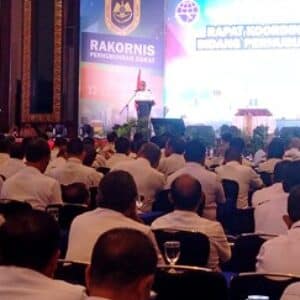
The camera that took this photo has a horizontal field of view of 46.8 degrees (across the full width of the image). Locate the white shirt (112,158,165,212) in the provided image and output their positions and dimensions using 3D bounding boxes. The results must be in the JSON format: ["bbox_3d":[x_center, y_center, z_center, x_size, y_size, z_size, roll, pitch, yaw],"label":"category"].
[{"bbox_3d":[-0.085,0.360,3.181,0.490,0.580,0.340,3,6,22],"label":"white shirt"}]

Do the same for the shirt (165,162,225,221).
[{"bbox_3d":[0.373,0.386,2.936,0.490,0.580,0.340,1,5,3],"label":"shirt"}]

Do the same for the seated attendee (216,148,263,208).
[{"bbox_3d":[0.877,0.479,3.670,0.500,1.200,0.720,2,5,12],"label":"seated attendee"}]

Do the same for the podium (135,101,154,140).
[{"bbox_3d":[-0.142,-0.780,9.350,0.540,1.100,0.450,0,5,-5],"label":"podium"}]

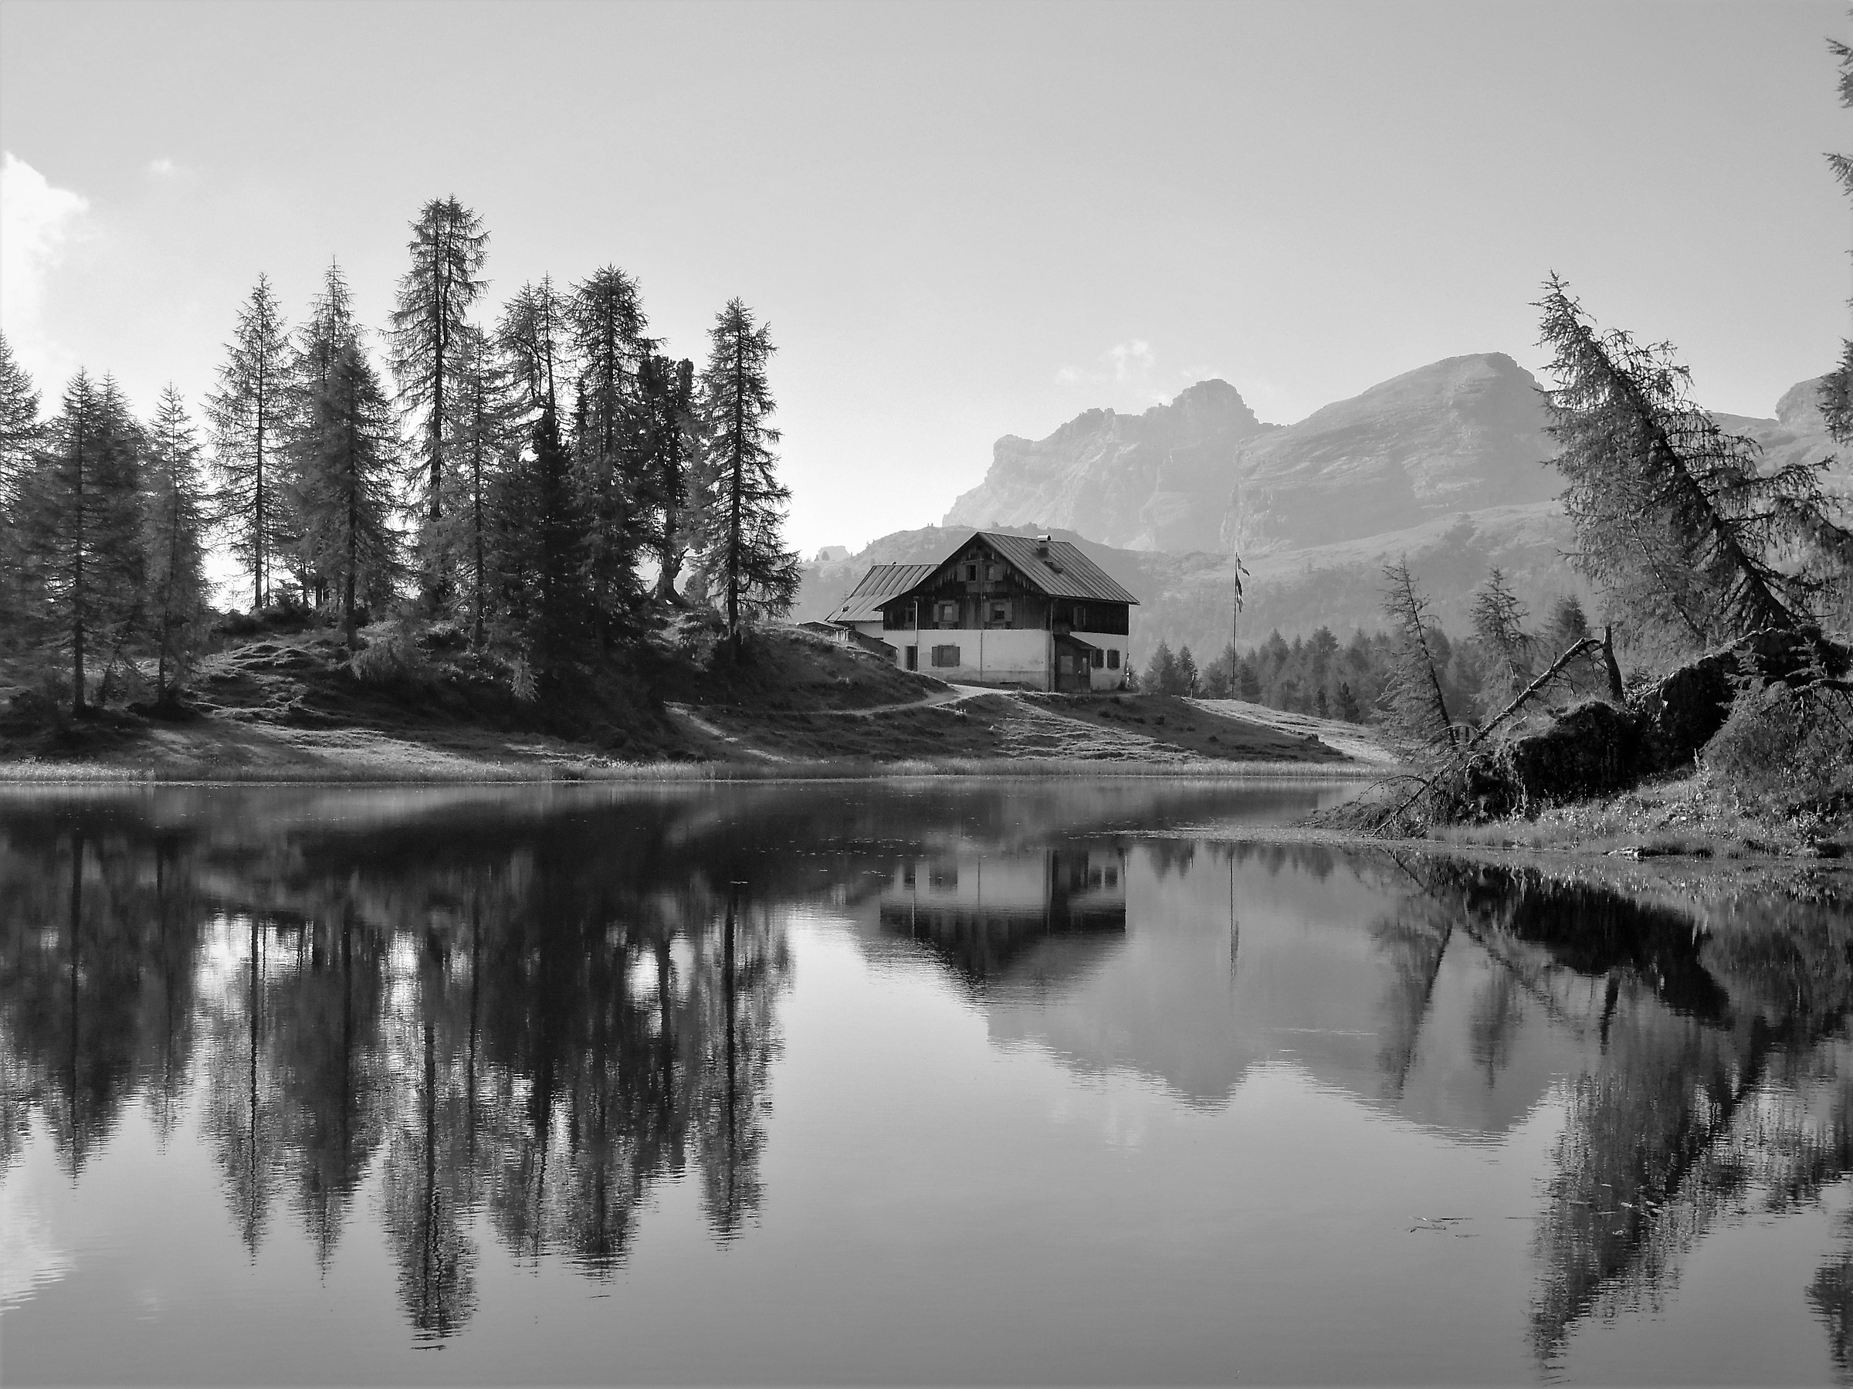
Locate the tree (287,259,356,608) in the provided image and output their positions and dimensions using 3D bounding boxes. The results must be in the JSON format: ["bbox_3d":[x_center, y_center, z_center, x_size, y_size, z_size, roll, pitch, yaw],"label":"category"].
[{"bbox_3d":[-30.060,-13.120,167.000,4.230,17.490,4.230,1,-1,0],"label":"tree"}]

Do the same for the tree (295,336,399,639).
[{"bbox_3d":[-25.970,-9.070,149.000,4.680,13.850,4.680,1,-1,0],"label":"tree"}]

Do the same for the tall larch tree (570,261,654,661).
[{"bbox_3d":[-15.640,-11.660,164.000,4.150,19.040,4.150,1,-1,0],"label":"tall larch tree"}]

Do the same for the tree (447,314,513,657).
[{"bbox_3d":[-20.730,-9.680,154.000,3.090,15.050,3.090,1,-1,0],"label":"tree"}]

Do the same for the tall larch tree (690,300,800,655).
[{"bbox_3d":[-9.690,-11.590,177.000,5.870,19.000,5.870,1,-1,0],"label":"tall larch tree"}]

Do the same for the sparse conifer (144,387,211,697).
[{"bbox_3d":[-32.970,-6.690,146.000,2.930,13.630,2.930,1,-1,0],"label":"sparse conifer"}]

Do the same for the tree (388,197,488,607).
[{"bbox_3d":[-25.180,-15.040,171.000,5.220,21.270,5.220,1,-1,0],"label":"tree"}]

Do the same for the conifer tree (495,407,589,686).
[{"bbox_3d":[-18.110,-7.050,156.000,4.420,13.410,4.420,1,-1,0],"label":"conifer tree"}]

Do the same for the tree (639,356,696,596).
[{"bbox_3d":[-14.170,-11.900,183.000,3.510,13.730,3.510,1,-1,0],"label":"tree"}]

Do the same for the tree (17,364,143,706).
[{"bbox_3d":[-34.850,-6.250,137.000,5.320,14.050,5.320,1,-1,0],"label":"tree"}]

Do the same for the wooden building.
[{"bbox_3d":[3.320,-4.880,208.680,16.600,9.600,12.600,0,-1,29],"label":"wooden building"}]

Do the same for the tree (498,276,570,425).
[{"bbox_3d":[-18.390,-11.030,157.000,3.970,17.540,3.970,1,-1,0],"label":"tree"}]

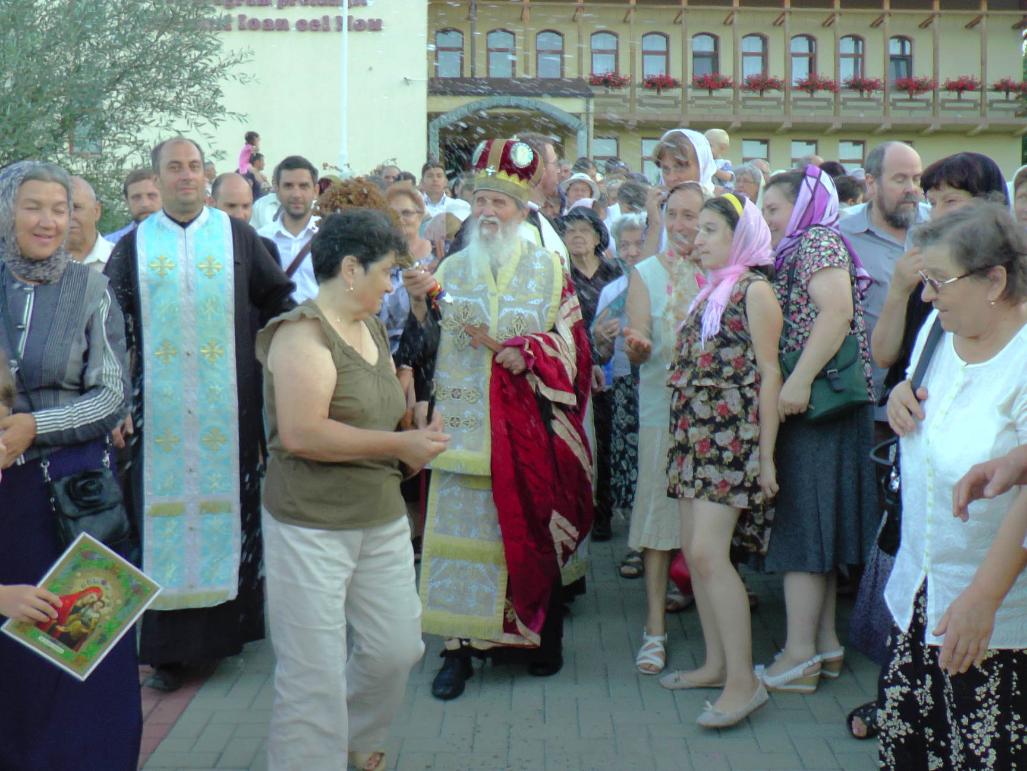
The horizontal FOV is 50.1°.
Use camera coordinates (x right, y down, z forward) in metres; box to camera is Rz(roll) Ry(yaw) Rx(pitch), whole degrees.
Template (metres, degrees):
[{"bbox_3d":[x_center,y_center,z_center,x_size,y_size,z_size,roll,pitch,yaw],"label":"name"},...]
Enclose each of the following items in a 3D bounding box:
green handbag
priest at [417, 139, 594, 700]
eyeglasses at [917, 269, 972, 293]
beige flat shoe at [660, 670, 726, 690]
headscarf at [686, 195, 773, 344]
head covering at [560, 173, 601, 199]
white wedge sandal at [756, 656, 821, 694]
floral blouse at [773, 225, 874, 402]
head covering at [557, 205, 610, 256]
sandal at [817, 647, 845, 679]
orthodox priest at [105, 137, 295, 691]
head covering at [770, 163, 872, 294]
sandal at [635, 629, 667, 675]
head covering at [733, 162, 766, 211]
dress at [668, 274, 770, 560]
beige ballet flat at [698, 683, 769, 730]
[{"bbox_3d":[0.918,-0.143,3.250,0.280,0.500,0.170,-1,8,-8],"label":"green handbag"},{"bbox_3d":[-0.038,0.098,3.500,0.580,1.730,0.480,3,9,20],"label":"priest"},{"bbox_3d":[0.838,-0.212,2.040,0.140,0.042,0.137,-16,14,9],"label":"eyeglasses"},{"bbox_3d":[0.600,0.947,3.601,0.240,0.063,0.083,-1,8,-7],"label":"beige flat shoe"},{"bbox_3d":[0.641,-0.349,3.290,0.270,0.450,0.230,-5,9,-30],"label":"headscarf"},{"bbox_3d":[0.437,-1.308,7.200,0.270,0.160,0.290,0,0,6],"label":"head covering"},{"bbox_3d":[0.877,0.928,3.567,0.240,0.108,0.085,1,8,6],"label":"white wedge sandal"},{"bbox_3d":[0.960,-0.238,3.450,0.330,0.560,0.430,-1,8,-10],"label":"floral blouse"},{"bbox_3d":[0.316,-0.704,5.030,0.235,0.185,0.270,-1,-3,14],"label":"head covering"},{"bbox_3d":[0.985,0.935,3.680,0.240,0.108,0.088,1,8,6],"label":"sandal"},{"bbox_3d":[-0.991,0.085,3.550,0.610,1.740,0.430,0,8,2],"label":"orthodox priest"},{"bbox_3d":[0.979,-0.495,3.500,0.270,0.400,0.240,-2,8,-11],"label":"head covering"},{"bbox_3d":[0.485,0.896,3.794,0.098,0.100,0.245,2,8,12],"label":"sandal"},{"bbox_3d":[1.485,-1.233,6.900,0.195,0.320,0.220,3,9,21],"label":"head covering"},{"bbox_3d":[0.620,0.071,3.330,0.310,0.820,0.370,-5,10,-33],"label":"dress"},{"bbox_3d":[0.674,0.982,3.380,0.245,0.080,0.085,-13,12,-18],"label":"beige ballet flat"}]

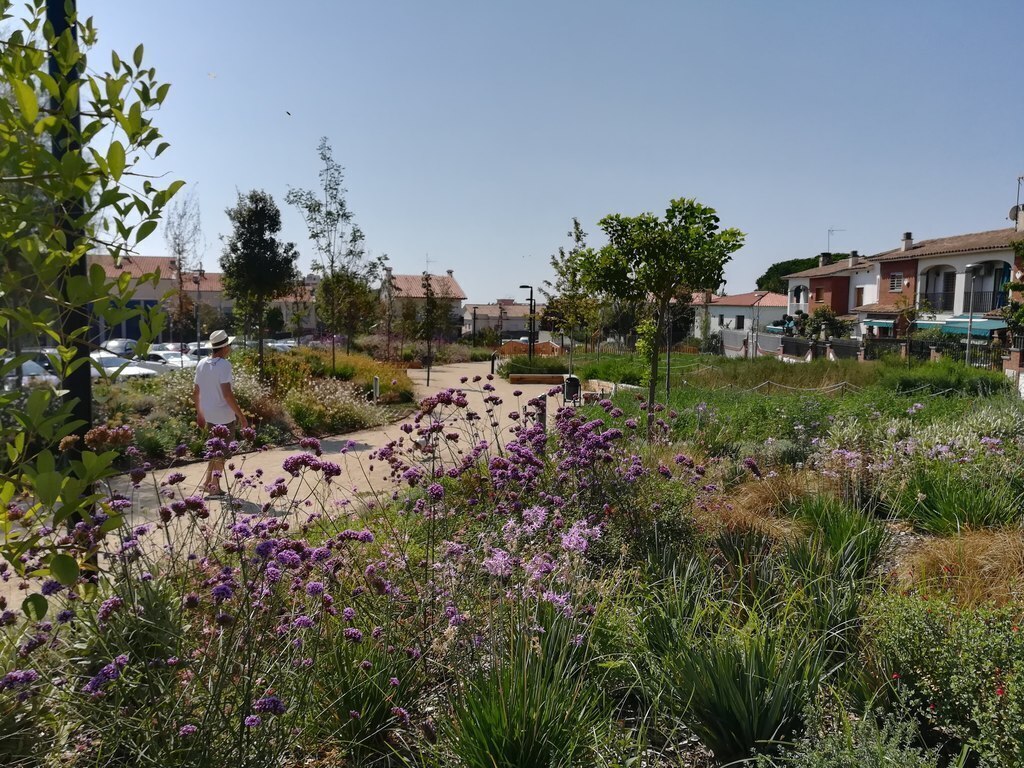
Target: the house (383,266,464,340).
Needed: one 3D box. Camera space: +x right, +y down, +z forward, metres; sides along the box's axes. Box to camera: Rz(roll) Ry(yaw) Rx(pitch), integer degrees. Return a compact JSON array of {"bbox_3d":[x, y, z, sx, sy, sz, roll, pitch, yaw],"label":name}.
[{"bbox_3d":[-9.026,-7.403,78.000,7.300,8.100,8.800,-1,6,-18],"label":"house"}]

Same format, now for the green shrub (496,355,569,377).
[{"bbox_3d":[0.986,-0.770,37.000,3.400,1.150,2.400,1,6,0],"label":"green shrub"}]

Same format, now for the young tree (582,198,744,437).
[{"bbox_3d":[2.818,-1.226,14.400,2.900,4.400,2.800,2,6,11],"label":"young tree"}]

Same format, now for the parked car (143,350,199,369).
[{"bbox_3d":[-16.621,-0.842,37.000,4.200,1.450,1.800,4,7,30],"label":"parked car"}]

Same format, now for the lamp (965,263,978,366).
[{"bbox_3d":[18.689,-2.710,31.282,0.600,4.418,0.650,1,6,0],"label":"lamp"}]

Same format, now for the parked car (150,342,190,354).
[{"bbox_3d":[-19.549,-1.591,44.072,1.780,1.470,4.200,-2,6,-27],"label":"parked car"}]

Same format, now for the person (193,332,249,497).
[{"bbox_3d":[-3.123,0.303,8.213,0.560,1.767,0.500,3,6,19],"label":"person"}]

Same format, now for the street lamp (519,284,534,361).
[{"bbox_3d":[0.675,-2.572,35.798,0.650,4.087,0.250,1,6,0],"label":"street lamp"}]

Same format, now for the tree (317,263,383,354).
[{"bbox_3d":[-6.341,-2.521,29.787,2.500,4.323,2.400,1,6,0],"label":"tree"}]

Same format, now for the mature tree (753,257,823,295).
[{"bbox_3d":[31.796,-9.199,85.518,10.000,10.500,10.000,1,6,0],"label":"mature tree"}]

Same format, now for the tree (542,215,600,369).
[{"bbox_3d":[2.064,-2.730,26.217,2.100,5.730,2.100,1,6,0],"label":"tree"}]

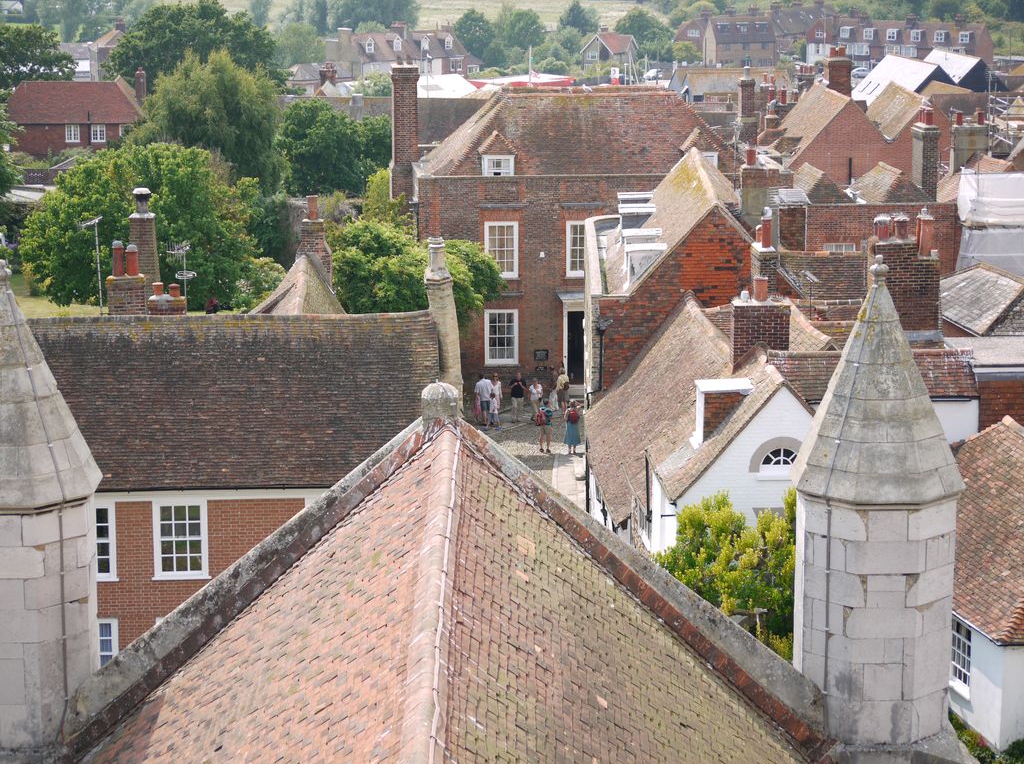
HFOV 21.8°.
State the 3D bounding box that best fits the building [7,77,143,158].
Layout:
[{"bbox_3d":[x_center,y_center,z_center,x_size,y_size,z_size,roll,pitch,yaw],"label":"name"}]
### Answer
[{"bbox_3d":[-28.052,-17.335,174.001,8.878,4.869,5.600,0,11,-2],"label":"building"}]

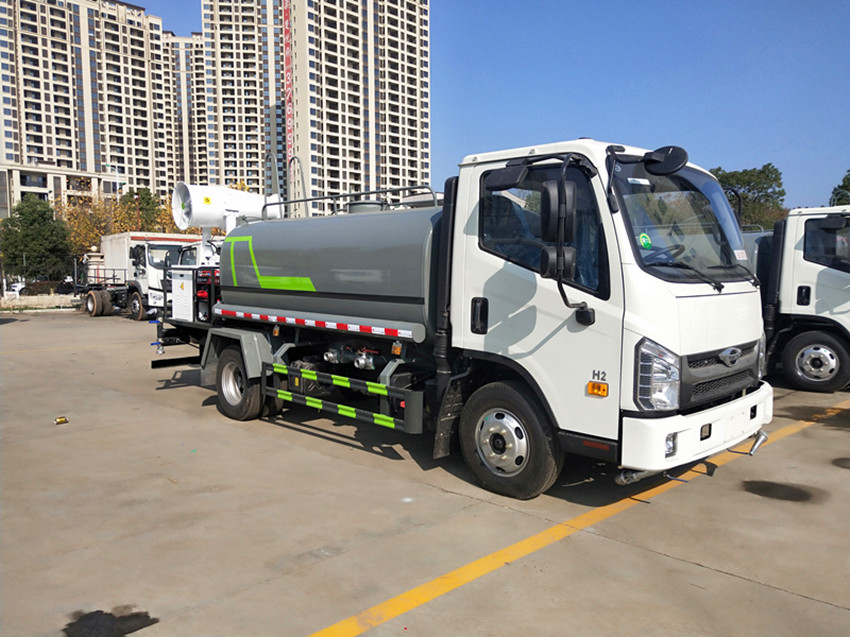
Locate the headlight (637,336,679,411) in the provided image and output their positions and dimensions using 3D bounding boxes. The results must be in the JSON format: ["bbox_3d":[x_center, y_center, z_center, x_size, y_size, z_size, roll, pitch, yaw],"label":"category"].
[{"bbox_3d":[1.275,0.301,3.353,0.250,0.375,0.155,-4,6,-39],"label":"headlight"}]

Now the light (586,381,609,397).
[{"bbox_3d":[0.972,0.398,3.437,0.120,0.075,0.030,5,7,45],"label":"light"}]

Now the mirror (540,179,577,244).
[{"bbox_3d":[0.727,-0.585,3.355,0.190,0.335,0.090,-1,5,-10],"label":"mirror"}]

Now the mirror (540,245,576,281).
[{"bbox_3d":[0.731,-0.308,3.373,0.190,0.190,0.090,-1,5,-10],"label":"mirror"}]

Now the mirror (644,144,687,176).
[{"bbox_3d":[1.281,-0.837,3.249,0.220,0.220,0.075,1,-40,15],"label":"mirror"}]

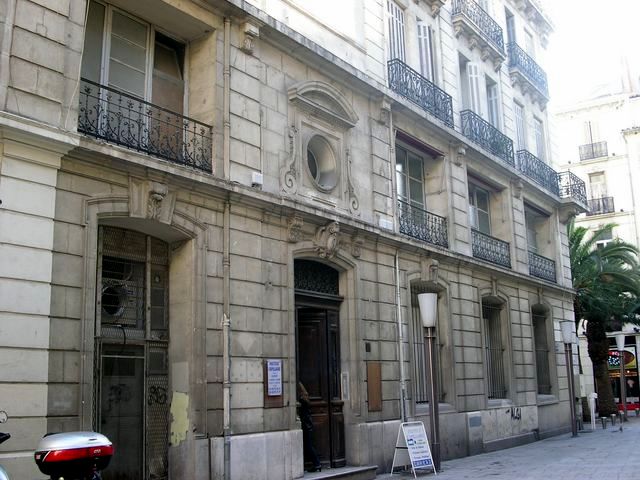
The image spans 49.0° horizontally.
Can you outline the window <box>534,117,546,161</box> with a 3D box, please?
[{"bbox_3d":[8.245,-3.252,26.392,0.206,2.752,1.082,-10,-15,35],"label":"window"}]

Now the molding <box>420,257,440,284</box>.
[{"bbox_3d":[2.676,0.748,17.139,0.320,0.701,0.433,-10,-15,35],"label":"molding"}]

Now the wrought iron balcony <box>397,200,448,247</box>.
[{"bbox_3d":[2.397,-0.329,16.118,0.070,0.740,2.330,-10,-14,35],"label":"wrought iron balcony"}]

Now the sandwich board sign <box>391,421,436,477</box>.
[{"bbox_3d":[1.747,3.921,13.179,0.595,0.948,0.585,9,-15,-41],"label":"sandwich board sign"}]

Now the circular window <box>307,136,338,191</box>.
[{"bbox_3d":[-0.031,-1.424,13.138,0.280,1.060,0.990,-10,-14,35],"label":"circular window"}]

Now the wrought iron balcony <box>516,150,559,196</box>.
[{"bbox_3d":[7.153,-2.100,22.867,0.280,0.870,3.000,-10,-14,35],"label":"wrought iron balcony"}]

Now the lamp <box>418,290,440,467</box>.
[{"bbox_3d":[2.345,2.916,14.679,0.402,3.659,0.402,-10,-15,35],"label":"lamp"}]

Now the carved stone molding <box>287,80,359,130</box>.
[{"bbox_3d":[0.100,-2.621,13.239,0.280,0.670,1.950,-10,-14,35],"label":"carved stone molding"}]

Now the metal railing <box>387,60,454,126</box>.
[{"bbox_3d":[2.746,-3.838,18.687,0.300,0.899,2.980,-10,-15,35],"label":"metal railing"}]

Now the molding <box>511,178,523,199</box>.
[{"bbox_3d":[6.546,-1.731,23.236,0.278,0.618,0.453,-10,-15,35],"label":"molding"}]

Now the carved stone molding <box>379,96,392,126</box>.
[{"bbox_3d":[1.581,-3.102,16.972,0.200,0.570,0.270,-10,-15,35],"label":"carved stone molding"}]

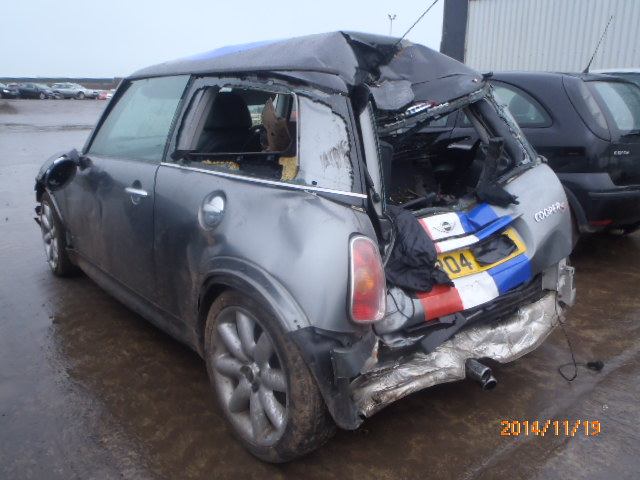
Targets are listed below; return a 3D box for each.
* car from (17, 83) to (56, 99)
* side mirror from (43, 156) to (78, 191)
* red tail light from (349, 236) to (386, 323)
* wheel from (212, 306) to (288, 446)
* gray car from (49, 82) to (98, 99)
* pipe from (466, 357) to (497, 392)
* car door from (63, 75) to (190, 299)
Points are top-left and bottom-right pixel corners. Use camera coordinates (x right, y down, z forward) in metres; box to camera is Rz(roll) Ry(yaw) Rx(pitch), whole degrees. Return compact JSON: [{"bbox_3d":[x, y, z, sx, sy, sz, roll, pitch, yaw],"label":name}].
[{"bbox_3d":[-26.425,-13.824,48.000,4.200,1.430,1.720,3,15,9],"label":"car"},{"bbox_3d":[-1.323,-0.352,2.671,0.185,0.160,0.110,-11,18,-38],"label":"side mirror"},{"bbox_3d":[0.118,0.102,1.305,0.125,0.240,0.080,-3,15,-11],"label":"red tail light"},{"bbox_3d":[-0.175,0.421,1.682,0.180,0.455,0.455,-11,18,-38],"label":"wheel"},{"bbox_3d":[-22.948,-13.824,48.000,4.300,1.430,1.730,3,15,9],"label":"gray car"},{"bbox_3d":[0.581,0.488,1.885,0.075,0.080,0.140,-11,18,-38],"label":"pipe"},{"bbox_3d":[-0.959,-0.286,2.518,0.220,0.970,1.340,-11,18,-38],"label":"car door"}]

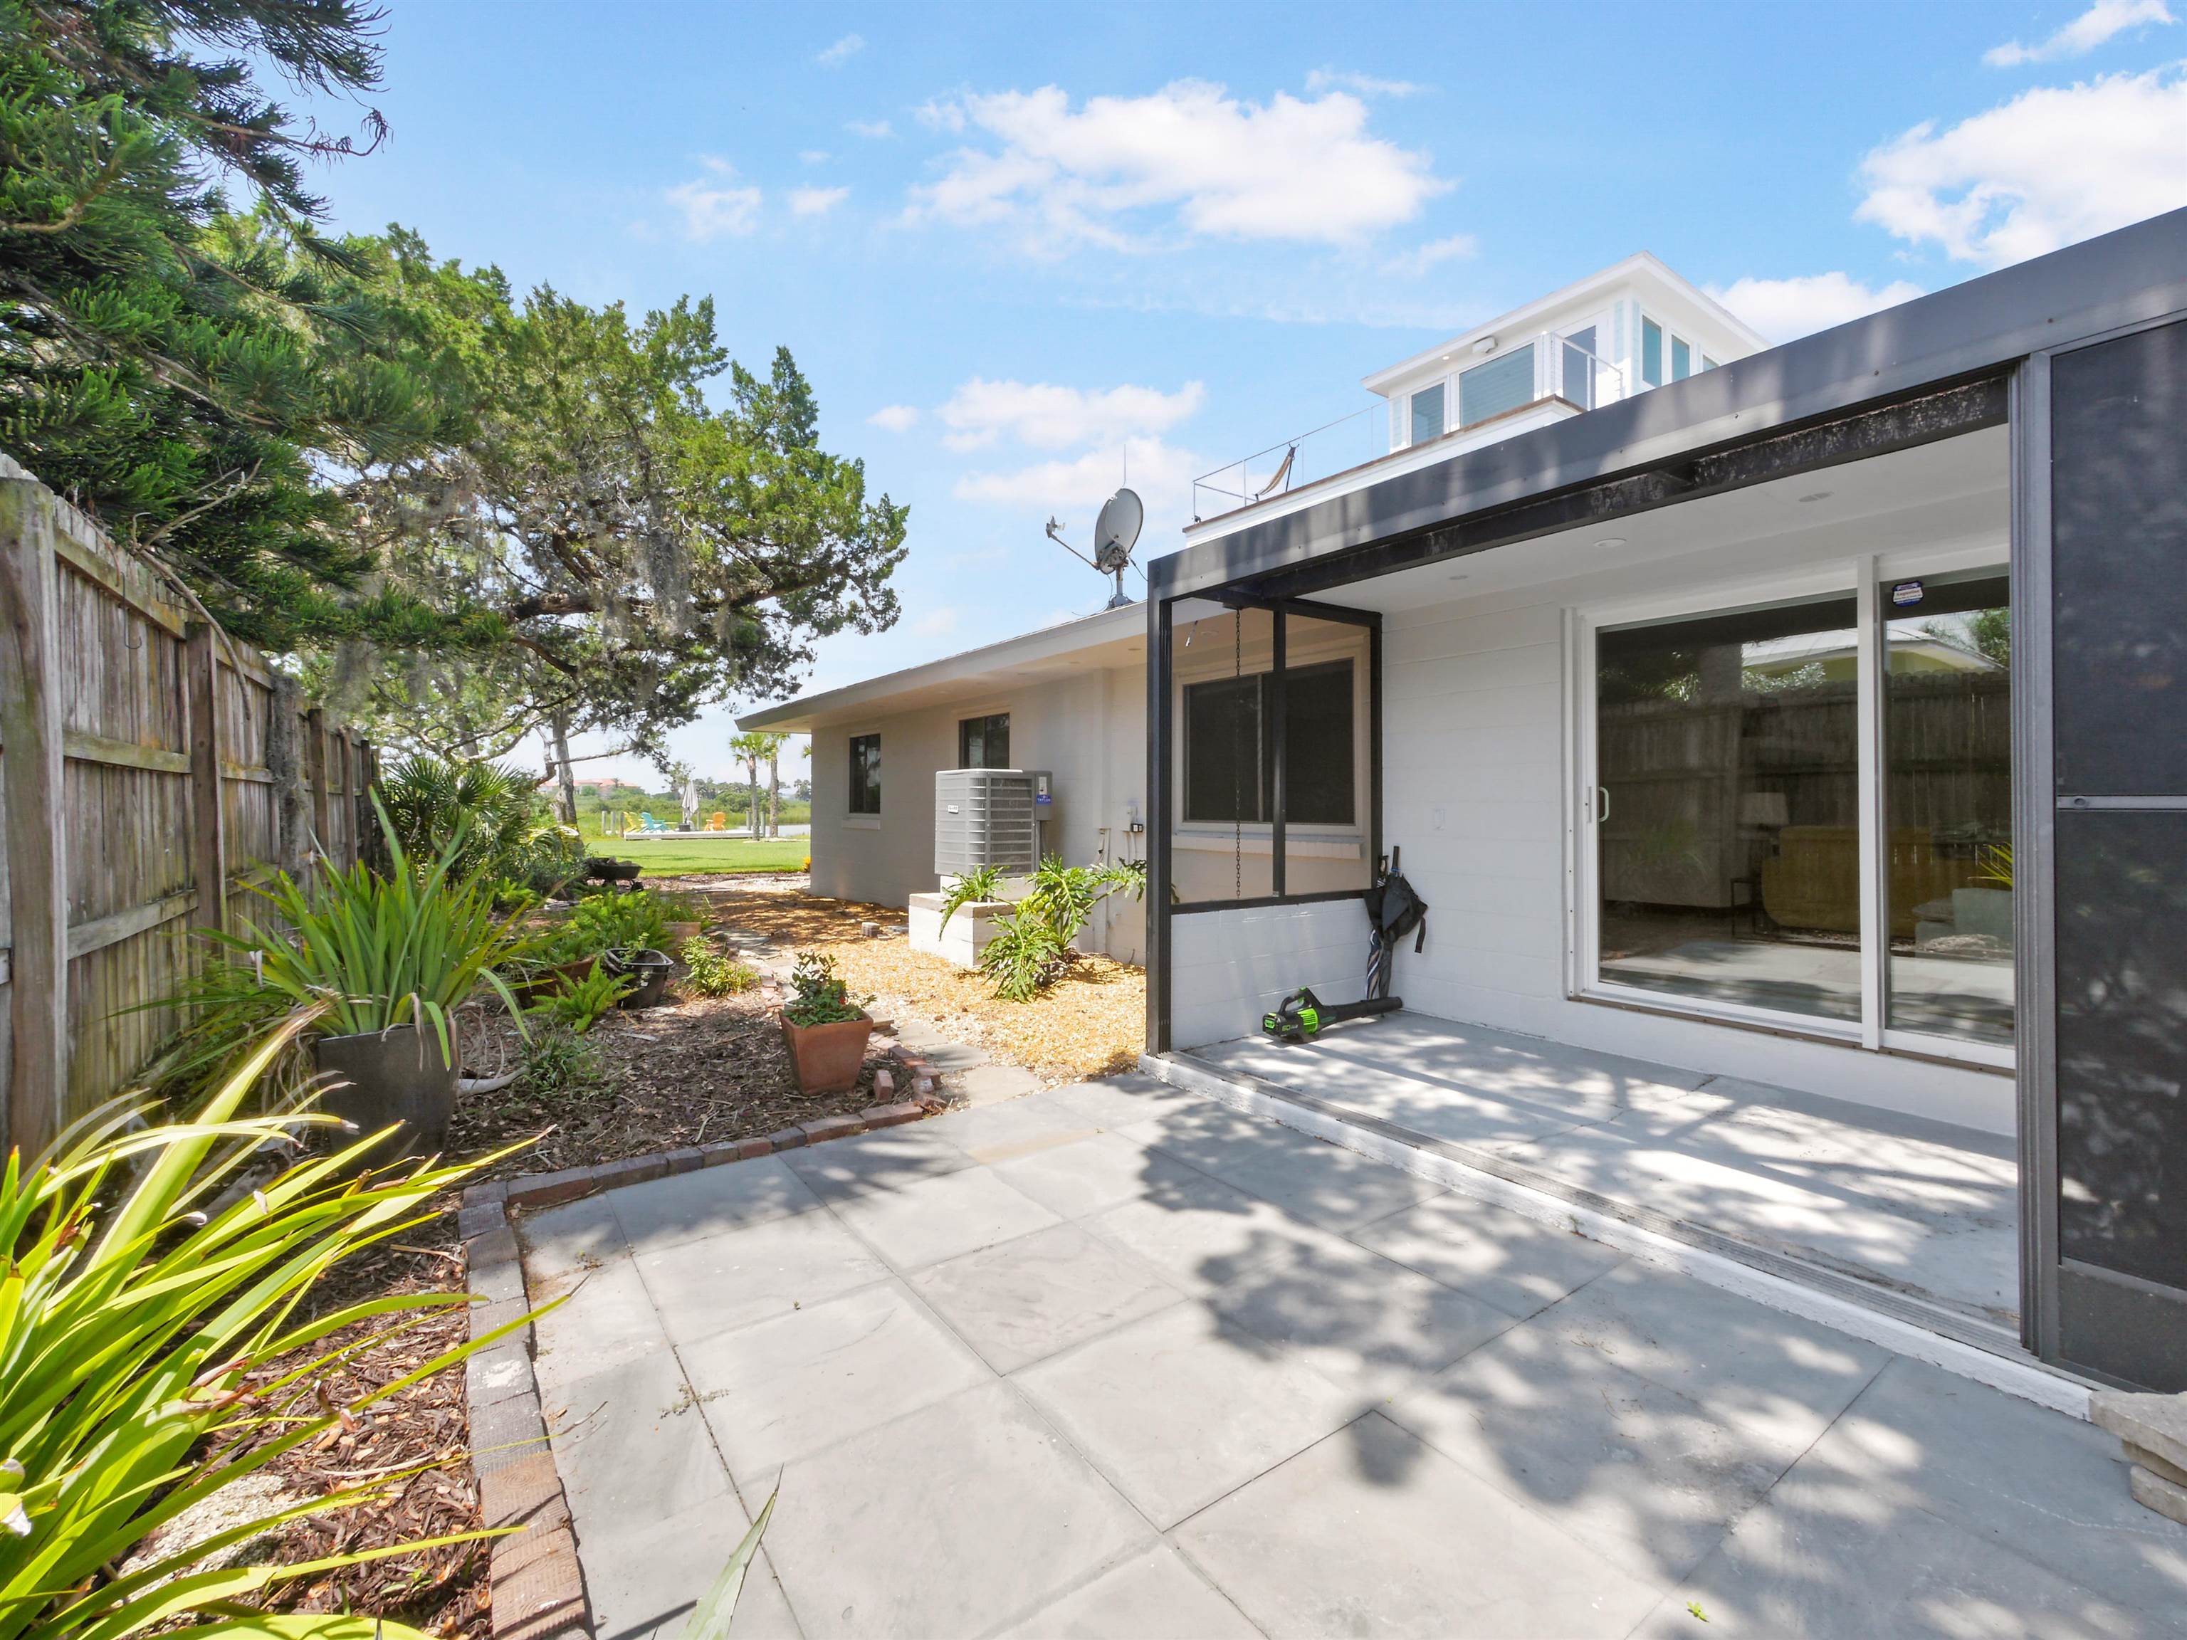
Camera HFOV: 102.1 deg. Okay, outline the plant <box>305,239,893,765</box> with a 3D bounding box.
[{"bbox_3d":[-8.800,-5.100,16.300,9.300,9.200,7.500,0,0,0],"label":"plant"}]

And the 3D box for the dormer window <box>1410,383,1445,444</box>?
[{"bbox_3d":[6.540,-7.920,17.330,0.120,1.150,0.760,0,1,-38],"label":"dormer window"}]

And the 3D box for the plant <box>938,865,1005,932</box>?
[{"bbox_3d":[-1.008,0.631,7.363,0.550,0.520,0.480,0,1,0],"label":"plant"}]

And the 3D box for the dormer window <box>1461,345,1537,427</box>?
[{"bbox_3d":[7.390,-7.910,16.200,0.120,1.150,1.480,0,1,-38],"label":"dormer window"}]

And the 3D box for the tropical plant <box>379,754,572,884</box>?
[{"bbox_3d":[-8.484,0.082,12.205,2.100,1.960,2.000,-1,1,-37],"label":"tropical plant"}]

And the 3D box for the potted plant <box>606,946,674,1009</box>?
[{"bbox_3d":[-3.062,1.039,5.990,0.410,0.350,0.410,-1,1,-30],"label":"potted plant"}]

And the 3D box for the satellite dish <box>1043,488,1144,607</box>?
[{"bbox_3d":[0.000,-1.960,6.350,0.750,0.870,0.580,0,1,29],"label":"satellite dish"}]

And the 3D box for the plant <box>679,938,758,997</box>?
[{"bbox_3d":[-2.693,1.022,6.370,0.500,0.370,0.480,0,1,-25],"label":"plant"}]

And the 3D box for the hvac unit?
[{"bbox_3d":[-0.977,0.027,8.262,0.760,0.956,0.740,-1,1,-37],"label":"hvac unit"}]

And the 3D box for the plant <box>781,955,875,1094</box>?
[{"bbox_3d":[-1.245,0.927,4.147,0.350,0.620,0.340,0,1,-24],"label":"plant"}]

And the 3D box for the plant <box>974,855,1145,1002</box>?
[{"bbox_3d":[-0.240,0.760,6.350,1.100,0.950,1.200,0,1,-38],"label":"plant"}]

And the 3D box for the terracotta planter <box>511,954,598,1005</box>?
[{"bbox_3d":[-3.530,1.050,5.750,0.480,0.250,0.550,0,0,0],"label":"terracotta planter"}]

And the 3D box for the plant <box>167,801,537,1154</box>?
[{"bbox_3d":[-2.930,0.595,3.602,1.080,1.340,1.060,-1,1,-37],"label":"plant"}]

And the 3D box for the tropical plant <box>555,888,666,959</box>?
[{"bbox_3d":[-3.880,0.830,7.150,0.880,0.520,0.800,0,0,0],"label":"tropical plant"}]

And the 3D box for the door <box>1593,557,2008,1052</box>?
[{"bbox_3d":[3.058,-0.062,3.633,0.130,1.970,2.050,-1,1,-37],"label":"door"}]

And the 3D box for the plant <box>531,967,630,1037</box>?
[{"bbox_3d":[-2.960,1.010,5.100,0.550,0.340,0.500,0,0,0],"label":"plant"}]

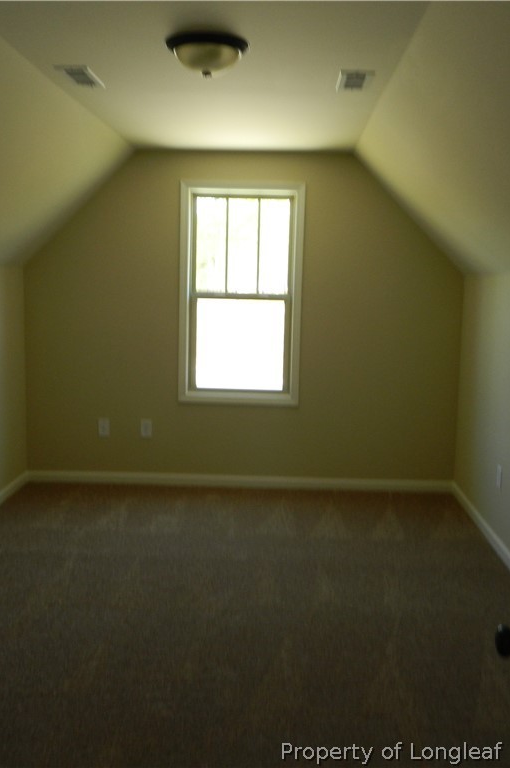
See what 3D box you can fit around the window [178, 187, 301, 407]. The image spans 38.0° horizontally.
[{"bbox_3d":[-0.100,-0.635,5.312,0.870,1.580,0.110,1,8,2],"label":"window"}]

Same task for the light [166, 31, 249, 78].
[{"bbox_3d":[-0.177,-1.218,2.759,0.325,0.138,0.325,1,8,2],"label":"light"}]

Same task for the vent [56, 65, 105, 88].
[{"bbox_3d":[-0.787,-1.375,3.340,0.146,0.020,0.350,1,8,2],"label":"vent"}]

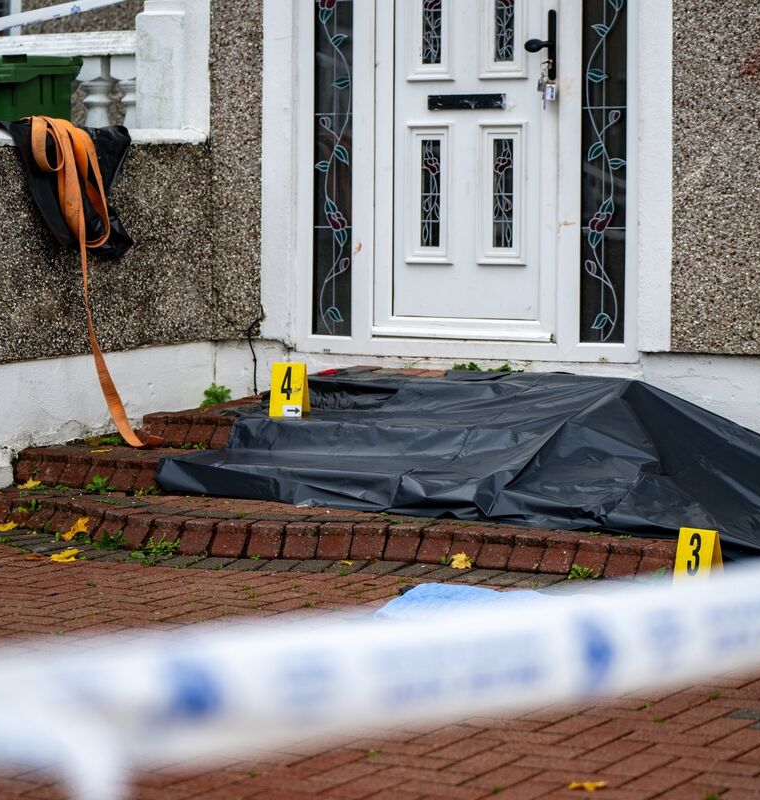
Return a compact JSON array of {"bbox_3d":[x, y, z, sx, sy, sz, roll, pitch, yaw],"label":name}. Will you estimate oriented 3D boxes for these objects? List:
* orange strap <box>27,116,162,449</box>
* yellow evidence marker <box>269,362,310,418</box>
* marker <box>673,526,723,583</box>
[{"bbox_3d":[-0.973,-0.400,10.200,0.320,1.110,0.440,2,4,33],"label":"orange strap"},{"bbox_3d":[-0.316,-0.035,10.430,0.123,0.184,0.092,1,3,17],"label":"yellow evidence marker"},{"bbox_3d":[0.871,0.447,8.190,0.123,0.184,0.092,3,5,40],"label":"marker"}]

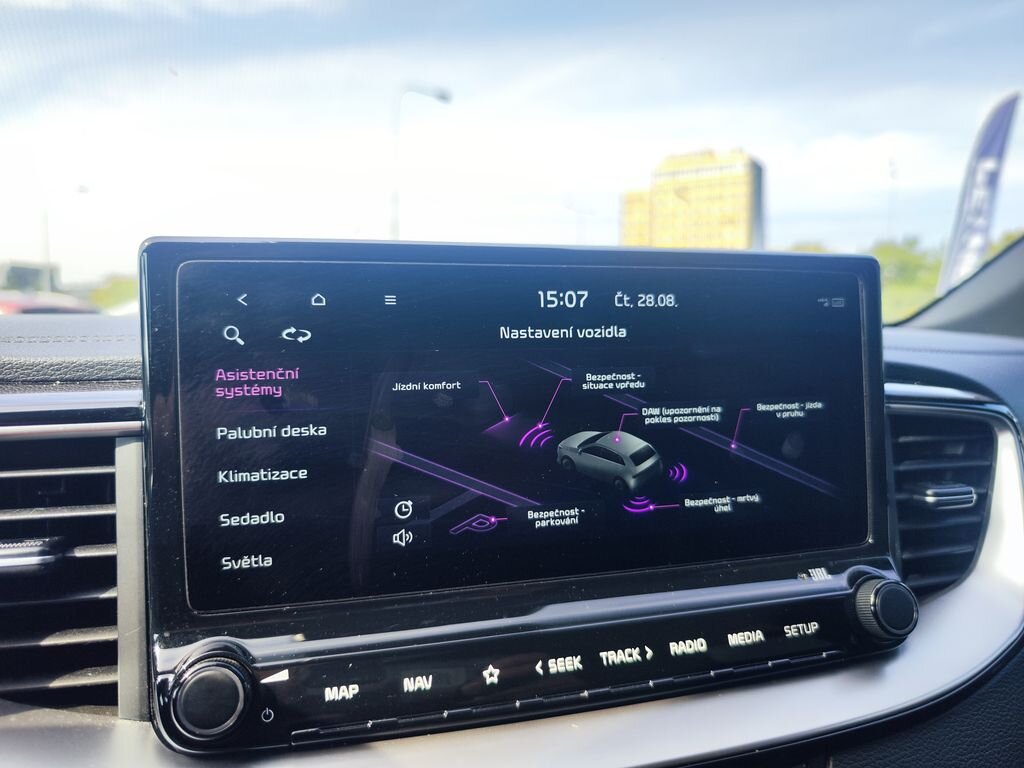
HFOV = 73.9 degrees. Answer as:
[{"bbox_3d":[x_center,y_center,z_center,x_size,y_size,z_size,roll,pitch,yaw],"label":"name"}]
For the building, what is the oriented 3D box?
[{"bbox_3d":[50.900,-39.396,188.611,35.000,45.500,18.000,3,6,32],"label":"building"}]

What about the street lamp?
[{"bbox_3d":[-3.250,-6.127,25.785,2.500,9.700,0.350,-4,7,-37],"label":"street lamp"}]

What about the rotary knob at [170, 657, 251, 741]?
[{"bbox_3d":[-0.084,0.088,0.191,0.020,0.020,0.010,-1,-12,-15],"label":"rotary knob"}]

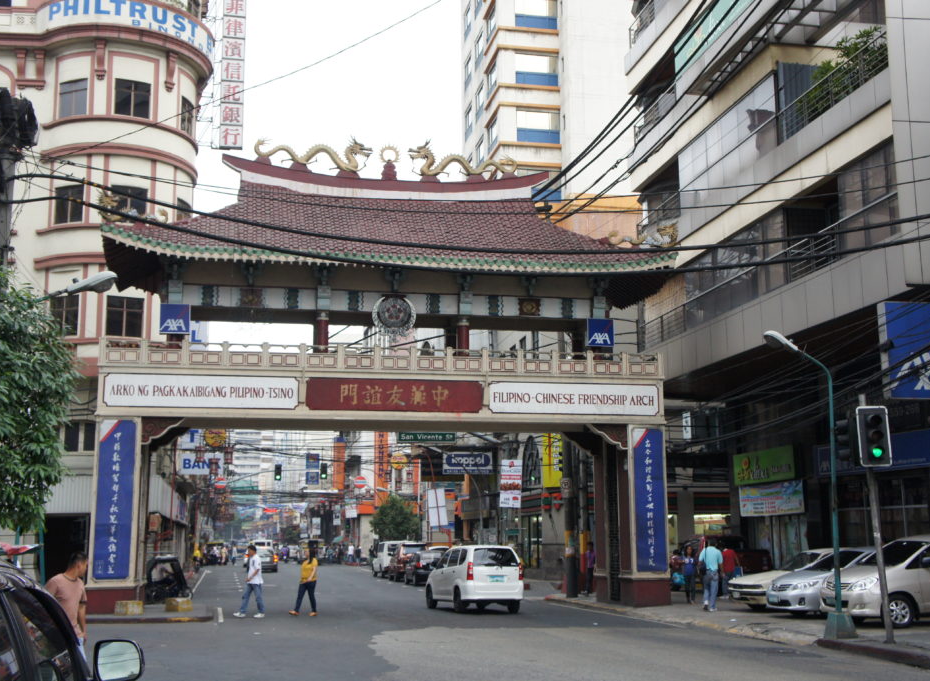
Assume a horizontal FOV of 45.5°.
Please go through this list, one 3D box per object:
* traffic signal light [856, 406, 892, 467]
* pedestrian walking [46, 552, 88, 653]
[{"bbox_3d":[6.502,1.524,17.600,0.480,0.940,0.320,1,-10,-5],"label":"traffic signal light"},{"bbox_3d":[-4.271,3.116,11.841,0.460,1.687,0.300,6,-12,-30],"label":"pedestrian walking"}]

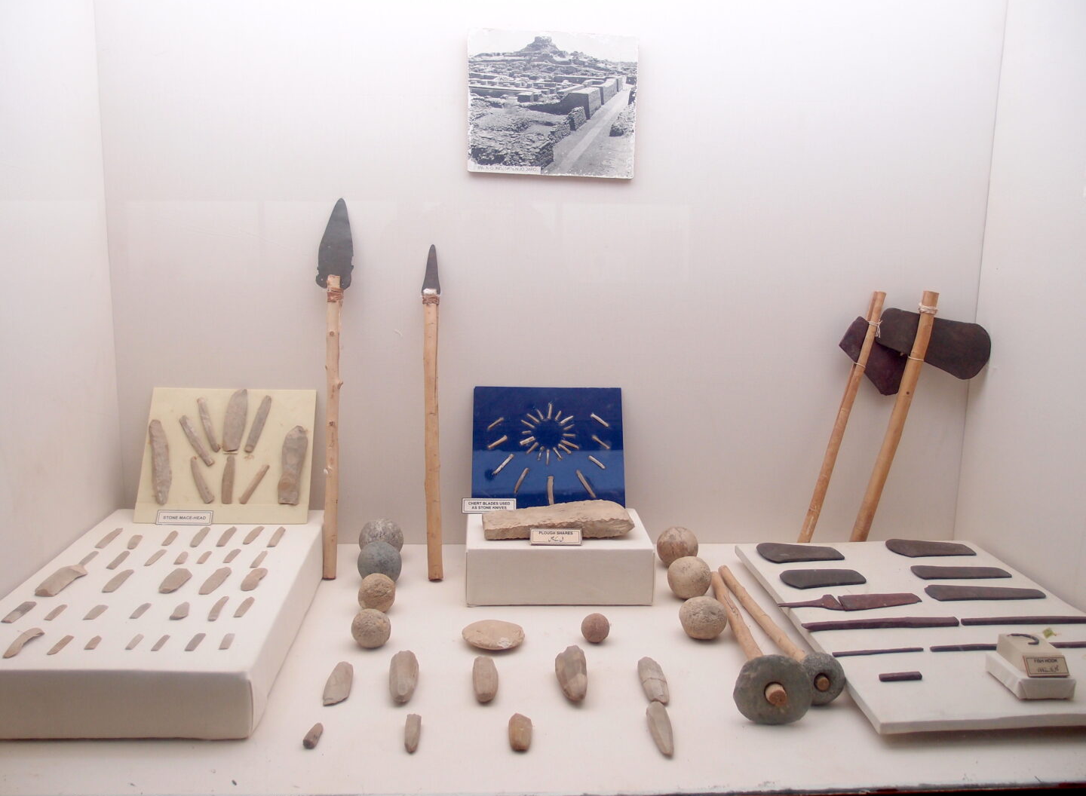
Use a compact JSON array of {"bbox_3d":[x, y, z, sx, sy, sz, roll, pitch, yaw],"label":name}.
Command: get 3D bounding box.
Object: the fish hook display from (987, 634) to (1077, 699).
[{"bbox_3d":[0.649,0.358,1.174,0.075,0.053,0.080,0,10,-4],"label":"fish hook display"}]

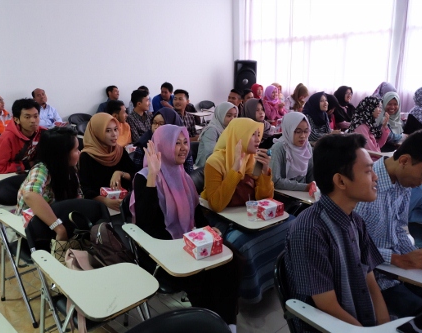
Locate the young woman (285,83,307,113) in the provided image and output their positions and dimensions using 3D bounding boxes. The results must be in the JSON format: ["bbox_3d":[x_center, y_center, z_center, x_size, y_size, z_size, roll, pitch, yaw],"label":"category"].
[{"bbox_3d":[1.474,-0.671,6.207,0.800,1.260,0.500,12,18,37],"label":"young woman"}]

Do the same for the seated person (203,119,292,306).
[{"bbox_3d":[0.239,0.313,2.539,0.520,1.266,0.700,-12,19,-39],"label":"seated person"}]

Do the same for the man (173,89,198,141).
[{"bbox_3d":[-0.301,-0.271,4.563,0.520,1.280,0.800,-4,15,-17],"label":"man"}]

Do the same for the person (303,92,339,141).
[{"bbox_3d":[1.544,-0.324,4.808,0.800,1.220,0.480,11,18,39],"label":"person"}]

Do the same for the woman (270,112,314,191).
[{"bbox_3d":[0.678,0.240,2.592,0.480,1.210,0.800,-12,18,-39],"label":"woman"}]

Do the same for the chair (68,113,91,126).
[{"bbox_3d":[-1.903,-0.343,5.811,0.600,0.820,0.500,12,19,41],"label":"chair"}]

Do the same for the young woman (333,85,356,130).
[{"bbox_3d":[1.966,-0.438,5.211,0.480,1.310,0.750,-11,18,-37],"label":"young woman"}]

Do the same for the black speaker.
[{"bbox_3d":[0.713,-1.829,7.750,0.440,0.700,0.380,-1,14,-2],"label":"black speaker"}]

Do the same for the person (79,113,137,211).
[{"bbox_3d":[-0.643,0.290,2.594,0.480,1.292,0.720,-10,17,-34],"label":"person"}]

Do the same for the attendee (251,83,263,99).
[{"bbox_3d":[0.950,-0.830,6.797,0.500,1.260,0.780,-11,18,-37],"label":"attendee"}]

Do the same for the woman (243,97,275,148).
[{"bbox_3d":[0.540,-0.029,3.825,0.460,1.294,0.750,-12,18,-39],"label":"woman"}]

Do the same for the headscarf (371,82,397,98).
[{"bbox_3d":[2.434,-0.957,5.200,0.290,0.400,0.300,-10,18,-35],"label":"headscarf"}]

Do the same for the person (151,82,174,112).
[{"bbox_3d":[-0.628,-0.606,5.774,0.550,1.330,0.800,-7,15,-24],"label":"person"}]

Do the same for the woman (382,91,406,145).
[{"bbox_3d":[2.065,-0.137,4.106,0.480,1.310,0.720,-10,17,-34],"label":"woman"}]

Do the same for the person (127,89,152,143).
[{"bbox_3d":[-0.601,-0.135,3.968,0.800,1.290,0.500,11,18,39],"label":"person"}]

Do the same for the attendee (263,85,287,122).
[{"bbox_3d":[1.088,-0.567,5.712,0.800,1.260,0.480,12,19,40],"label":"attendee"}]

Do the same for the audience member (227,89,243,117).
[{"bbox_3d":[0.456,-0.394,5.036,0.500,1.260,0.800,-11,17,-36],"label":"audience member"}]

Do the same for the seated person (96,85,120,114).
[{"bbox_3d":[-1.420,-0.604,5.913,0.800,1.270,0.520,10,18,37],"label":"seated person"}]

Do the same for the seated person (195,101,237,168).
[{"bbox_3d":[0.247,0.070,3.458,0.460,1.286,0.750,-13,19,-40],"label":"seated person"}]

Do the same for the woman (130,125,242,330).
[{"bbox_3d":[-0.143,0.384,2.131,0.540,1.240,0.780,-10,18,-35],"label":"woman"}]

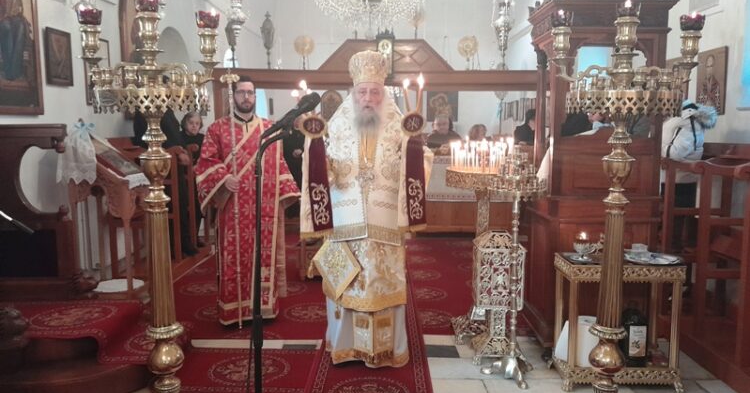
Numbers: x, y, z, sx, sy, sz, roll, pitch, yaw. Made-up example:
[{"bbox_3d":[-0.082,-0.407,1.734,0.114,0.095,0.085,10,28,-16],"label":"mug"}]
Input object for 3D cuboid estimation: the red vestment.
[{"bbox_3d":[-0.904,0.148,4.203,0.690,1.470,0.440,-1,7,-6],"label":"red vestment"}]

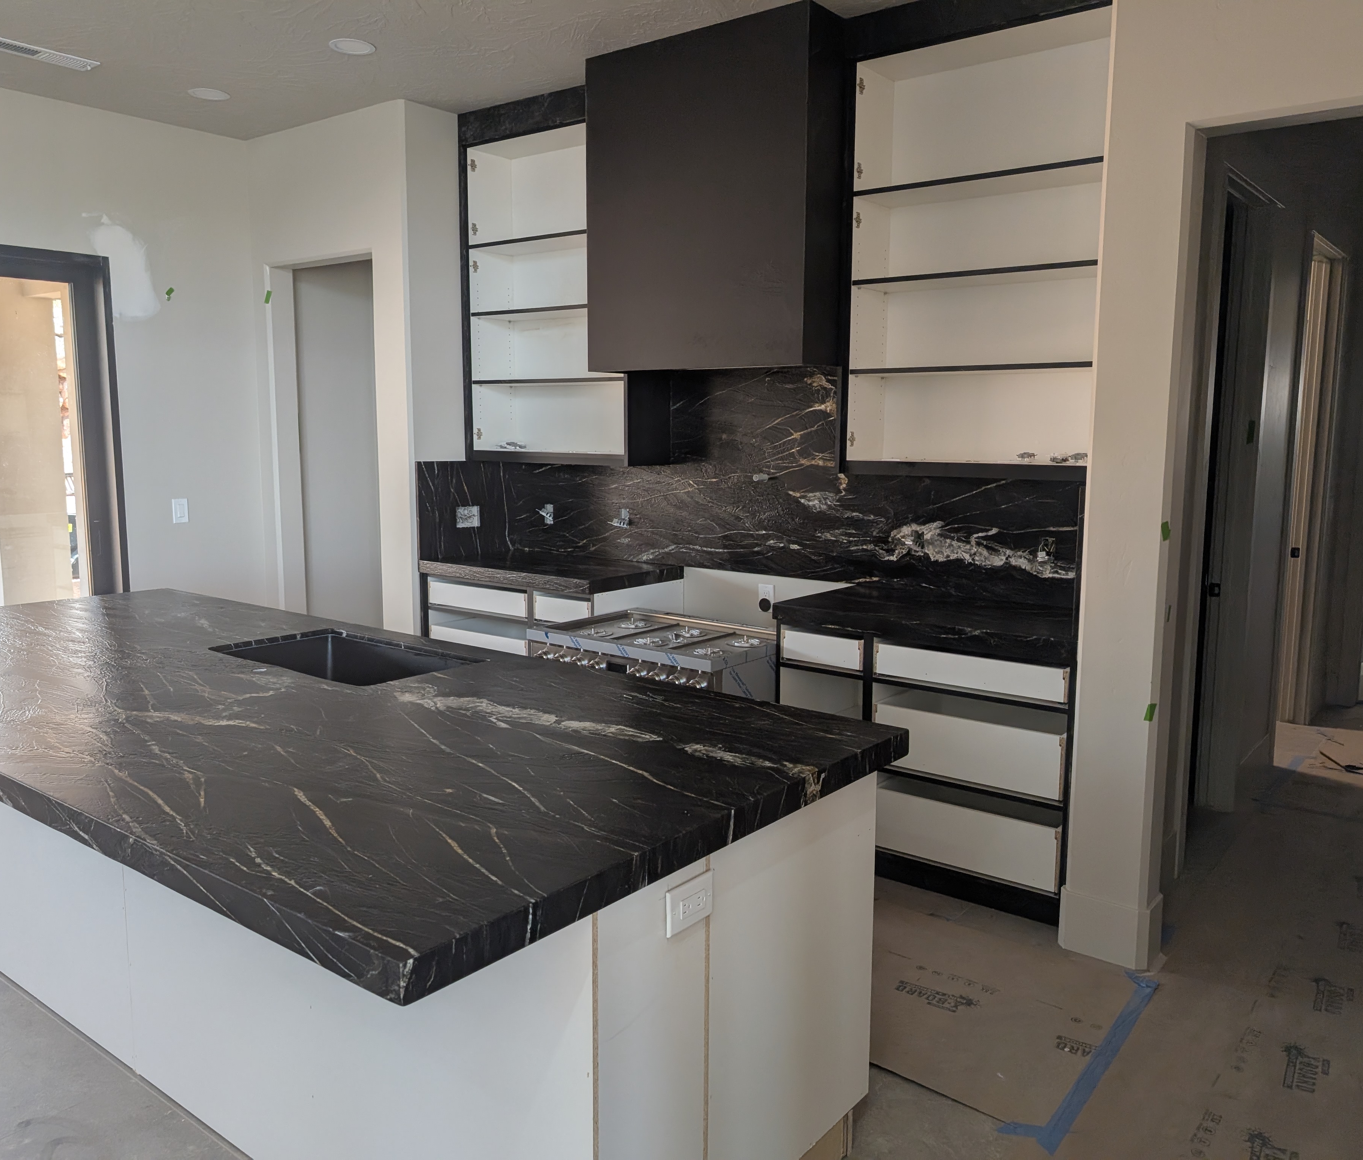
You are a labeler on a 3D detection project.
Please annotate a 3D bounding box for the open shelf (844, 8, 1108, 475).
[{"bbox_3d":[1.104,-1.114,3.796,1.030,1.495,0.320,6,10,37],"label":"open shelf"}]

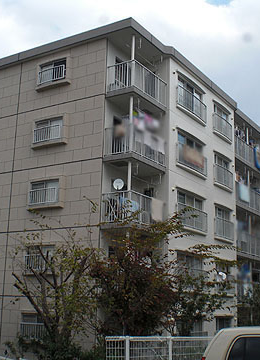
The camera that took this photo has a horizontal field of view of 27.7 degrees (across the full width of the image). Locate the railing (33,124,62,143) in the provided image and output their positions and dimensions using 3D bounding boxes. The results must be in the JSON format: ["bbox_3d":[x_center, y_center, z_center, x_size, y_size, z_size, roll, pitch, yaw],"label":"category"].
[{"bbox_3d":[-3.416,-1.878,22.036,1.500,0.580,0.150,-7,-16,32],"label":"railing"}]

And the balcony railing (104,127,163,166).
[{"bbox_3d":[0.269,-1.261,21.131,1.250,1.140,2.650,-7,-16,32],"label":"balcony railing"}]

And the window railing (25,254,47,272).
[{"bbox_3d":[-3.626,3.317,20.866,1.460,0.676,0.110,-7,-16,32],"label":"window railing"}]

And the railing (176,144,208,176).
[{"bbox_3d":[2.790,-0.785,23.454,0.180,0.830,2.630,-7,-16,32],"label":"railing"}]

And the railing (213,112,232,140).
[{"bbox_3d":[4.763,-2.632,27.092,0.150,0.934,2.365,-7,-16,32],"label":"railing"}]

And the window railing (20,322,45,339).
[{"bbox_3d":[-3.654,5.830,20.223,1.460,0.603,0.110,-7,-16,32],"label":"window railing"}]

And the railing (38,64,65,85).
[{"bbox_3d":[-3.316,-4.470,22.647,1.500,0.590,0.150,-7,-16,32],"label":"railing"}]

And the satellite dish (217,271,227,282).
[{"bbox_3d":[4.236,4.468,24.394,0.460,0.480,0.250,3,-14,-6],"label":"satellite dish"}]

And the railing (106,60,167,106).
[{"bbox_3d":[0.343,-3.789,21.912,1.208,1.127,2.768,-7,-16,32],"label":"railing"}]

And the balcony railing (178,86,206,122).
[{"bbox_3d":[2.855,-3.407,24.248,0.150,0.892,2.958,-7,-16,32],"label":"balcony railing"}]

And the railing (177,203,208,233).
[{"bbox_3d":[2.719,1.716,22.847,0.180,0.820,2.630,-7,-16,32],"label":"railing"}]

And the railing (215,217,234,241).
[{"bbox_3d":[4.614,2.462,25.857,0.150,0.905,2.368,-7,-16,32],"label":"railing"}]

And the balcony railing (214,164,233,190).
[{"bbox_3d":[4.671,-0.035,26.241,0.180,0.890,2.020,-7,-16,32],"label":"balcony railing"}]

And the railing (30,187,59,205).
[{"bbox_3d":[-3.477,0.680,21.407,1.470,0.570,0.150,-7,-16,32],"label":"railing"}]

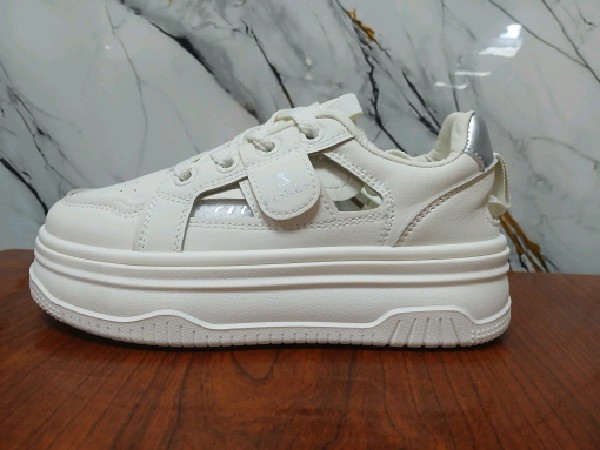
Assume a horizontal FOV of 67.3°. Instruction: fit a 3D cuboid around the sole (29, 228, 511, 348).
[{"bbox_3d":[-0.021,0.029,0.259,0.274,0.051,0.100,1,5,3],"label":"sole"}]

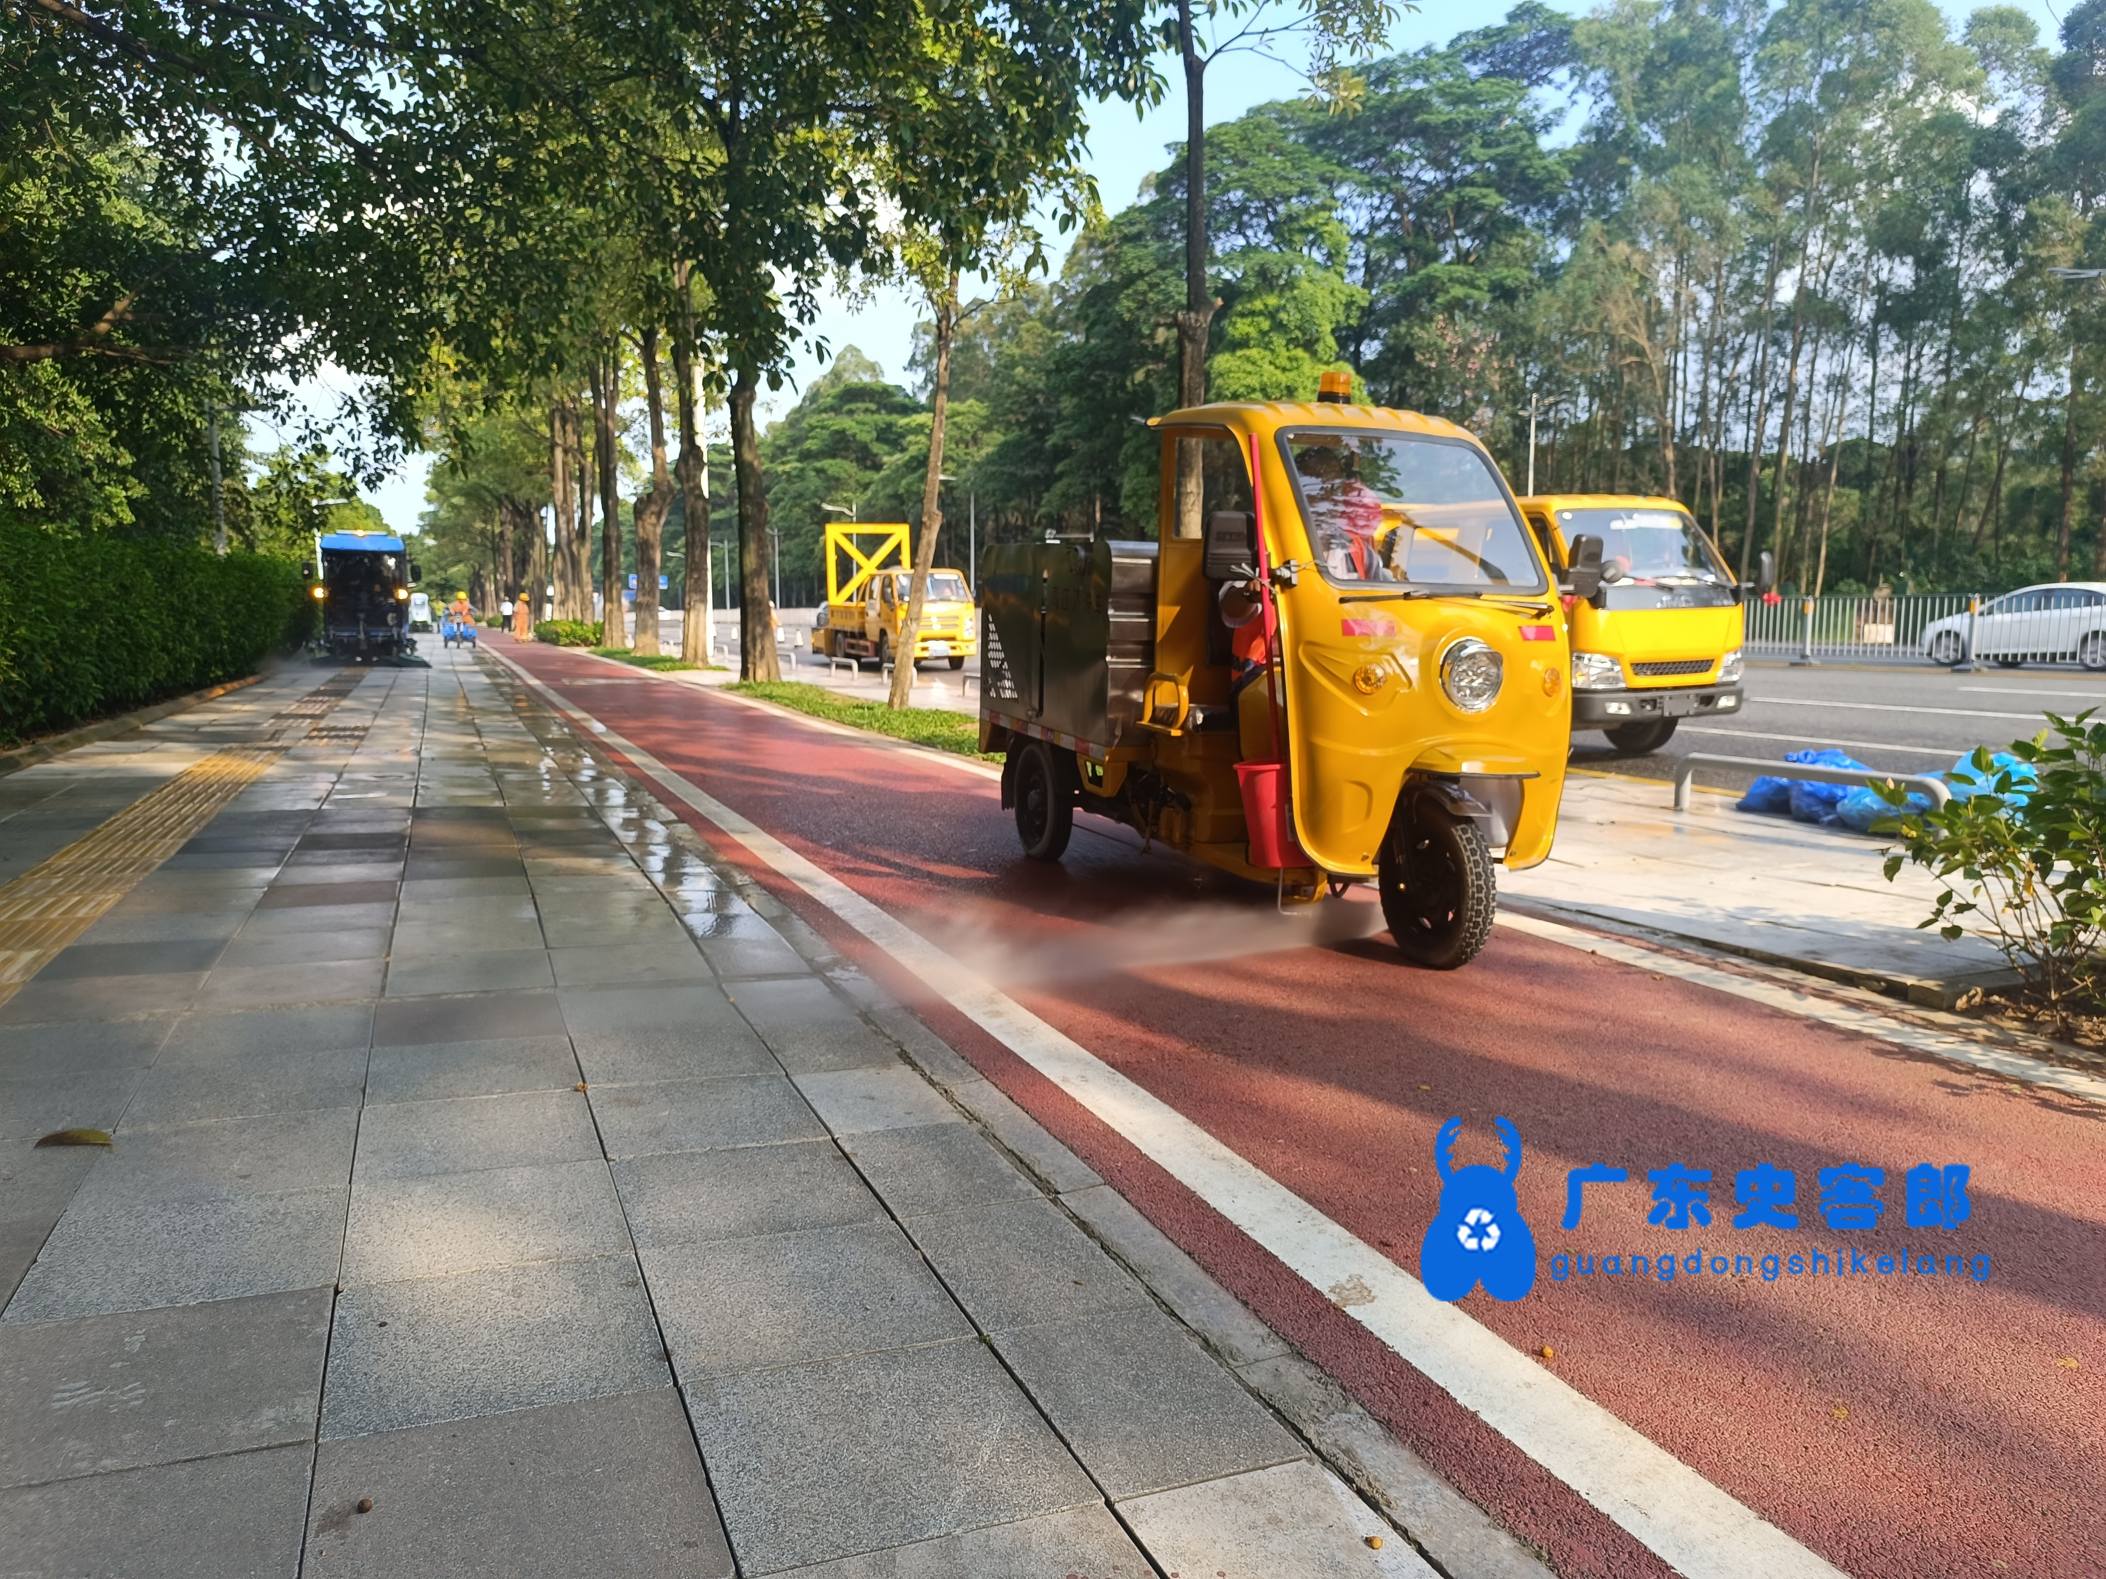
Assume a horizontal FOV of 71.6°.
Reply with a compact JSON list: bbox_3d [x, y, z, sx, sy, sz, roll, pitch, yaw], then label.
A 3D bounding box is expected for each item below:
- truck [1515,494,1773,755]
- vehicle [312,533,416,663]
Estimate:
[{"bbox_3d":[3.478,-1.514,13.312,1.920,2.130,5.400,-4,8,-27],"label":"truck"},{"bbox_3d":[-14.727,-4.138,31.286,2.100,2.650,3.600,-3,8,-22],"label":"vehicle"}]

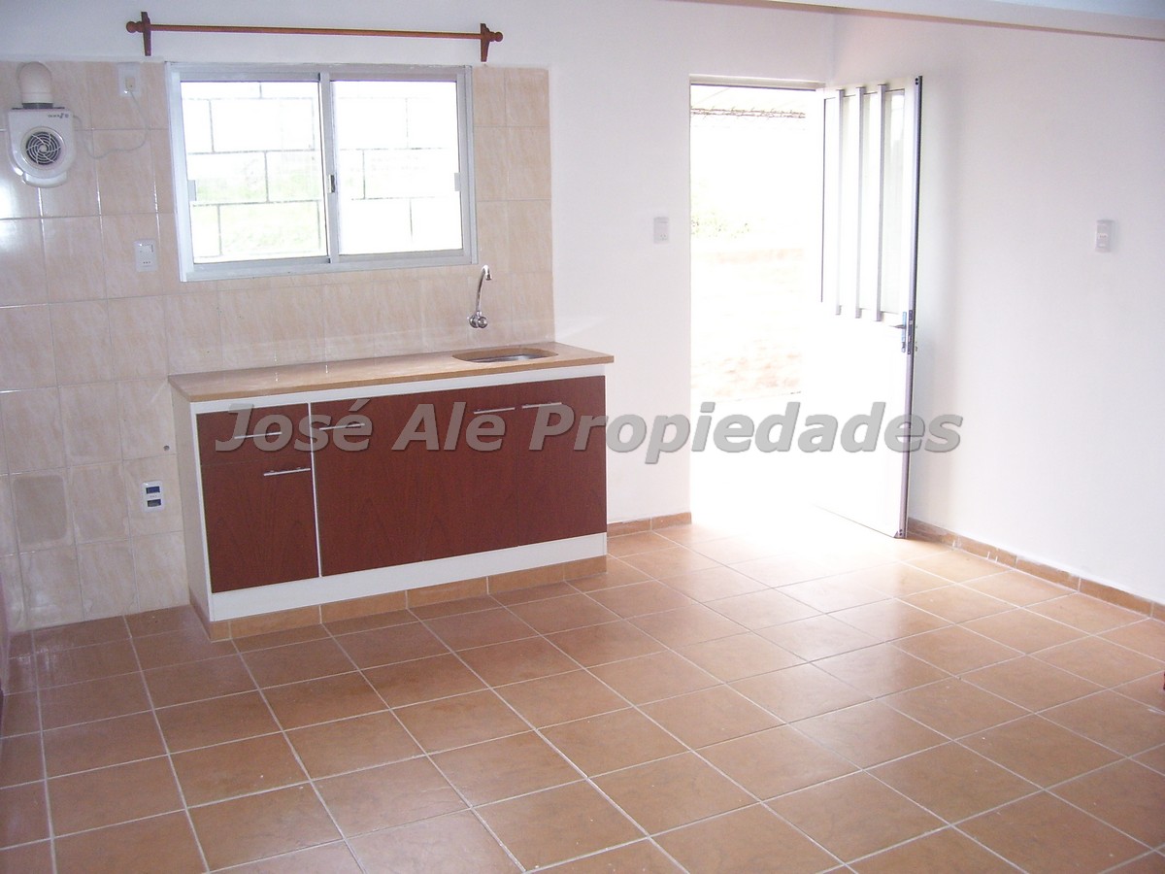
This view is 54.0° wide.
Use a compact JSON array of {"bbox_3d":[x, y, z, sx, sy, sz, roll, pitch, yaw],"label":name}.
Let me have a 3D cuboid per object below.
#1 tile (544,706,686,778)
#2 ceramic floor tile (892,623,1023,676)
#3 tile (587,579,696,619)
[{"bbox_3d":[0.089,0.873,3.281,0.327,0.010,0.327,-7,13,-25],"label":"tile"},{"bbox_3d":[1.265,0.723,3.881,0.330,0.009,0.330,-7,13,-26],"label":"ceramic floor tile"},{"bbox_3d":[0.231,0.633,4.473,0.330,0.010,0.330,-7,13,-26],"label":"tile"}]

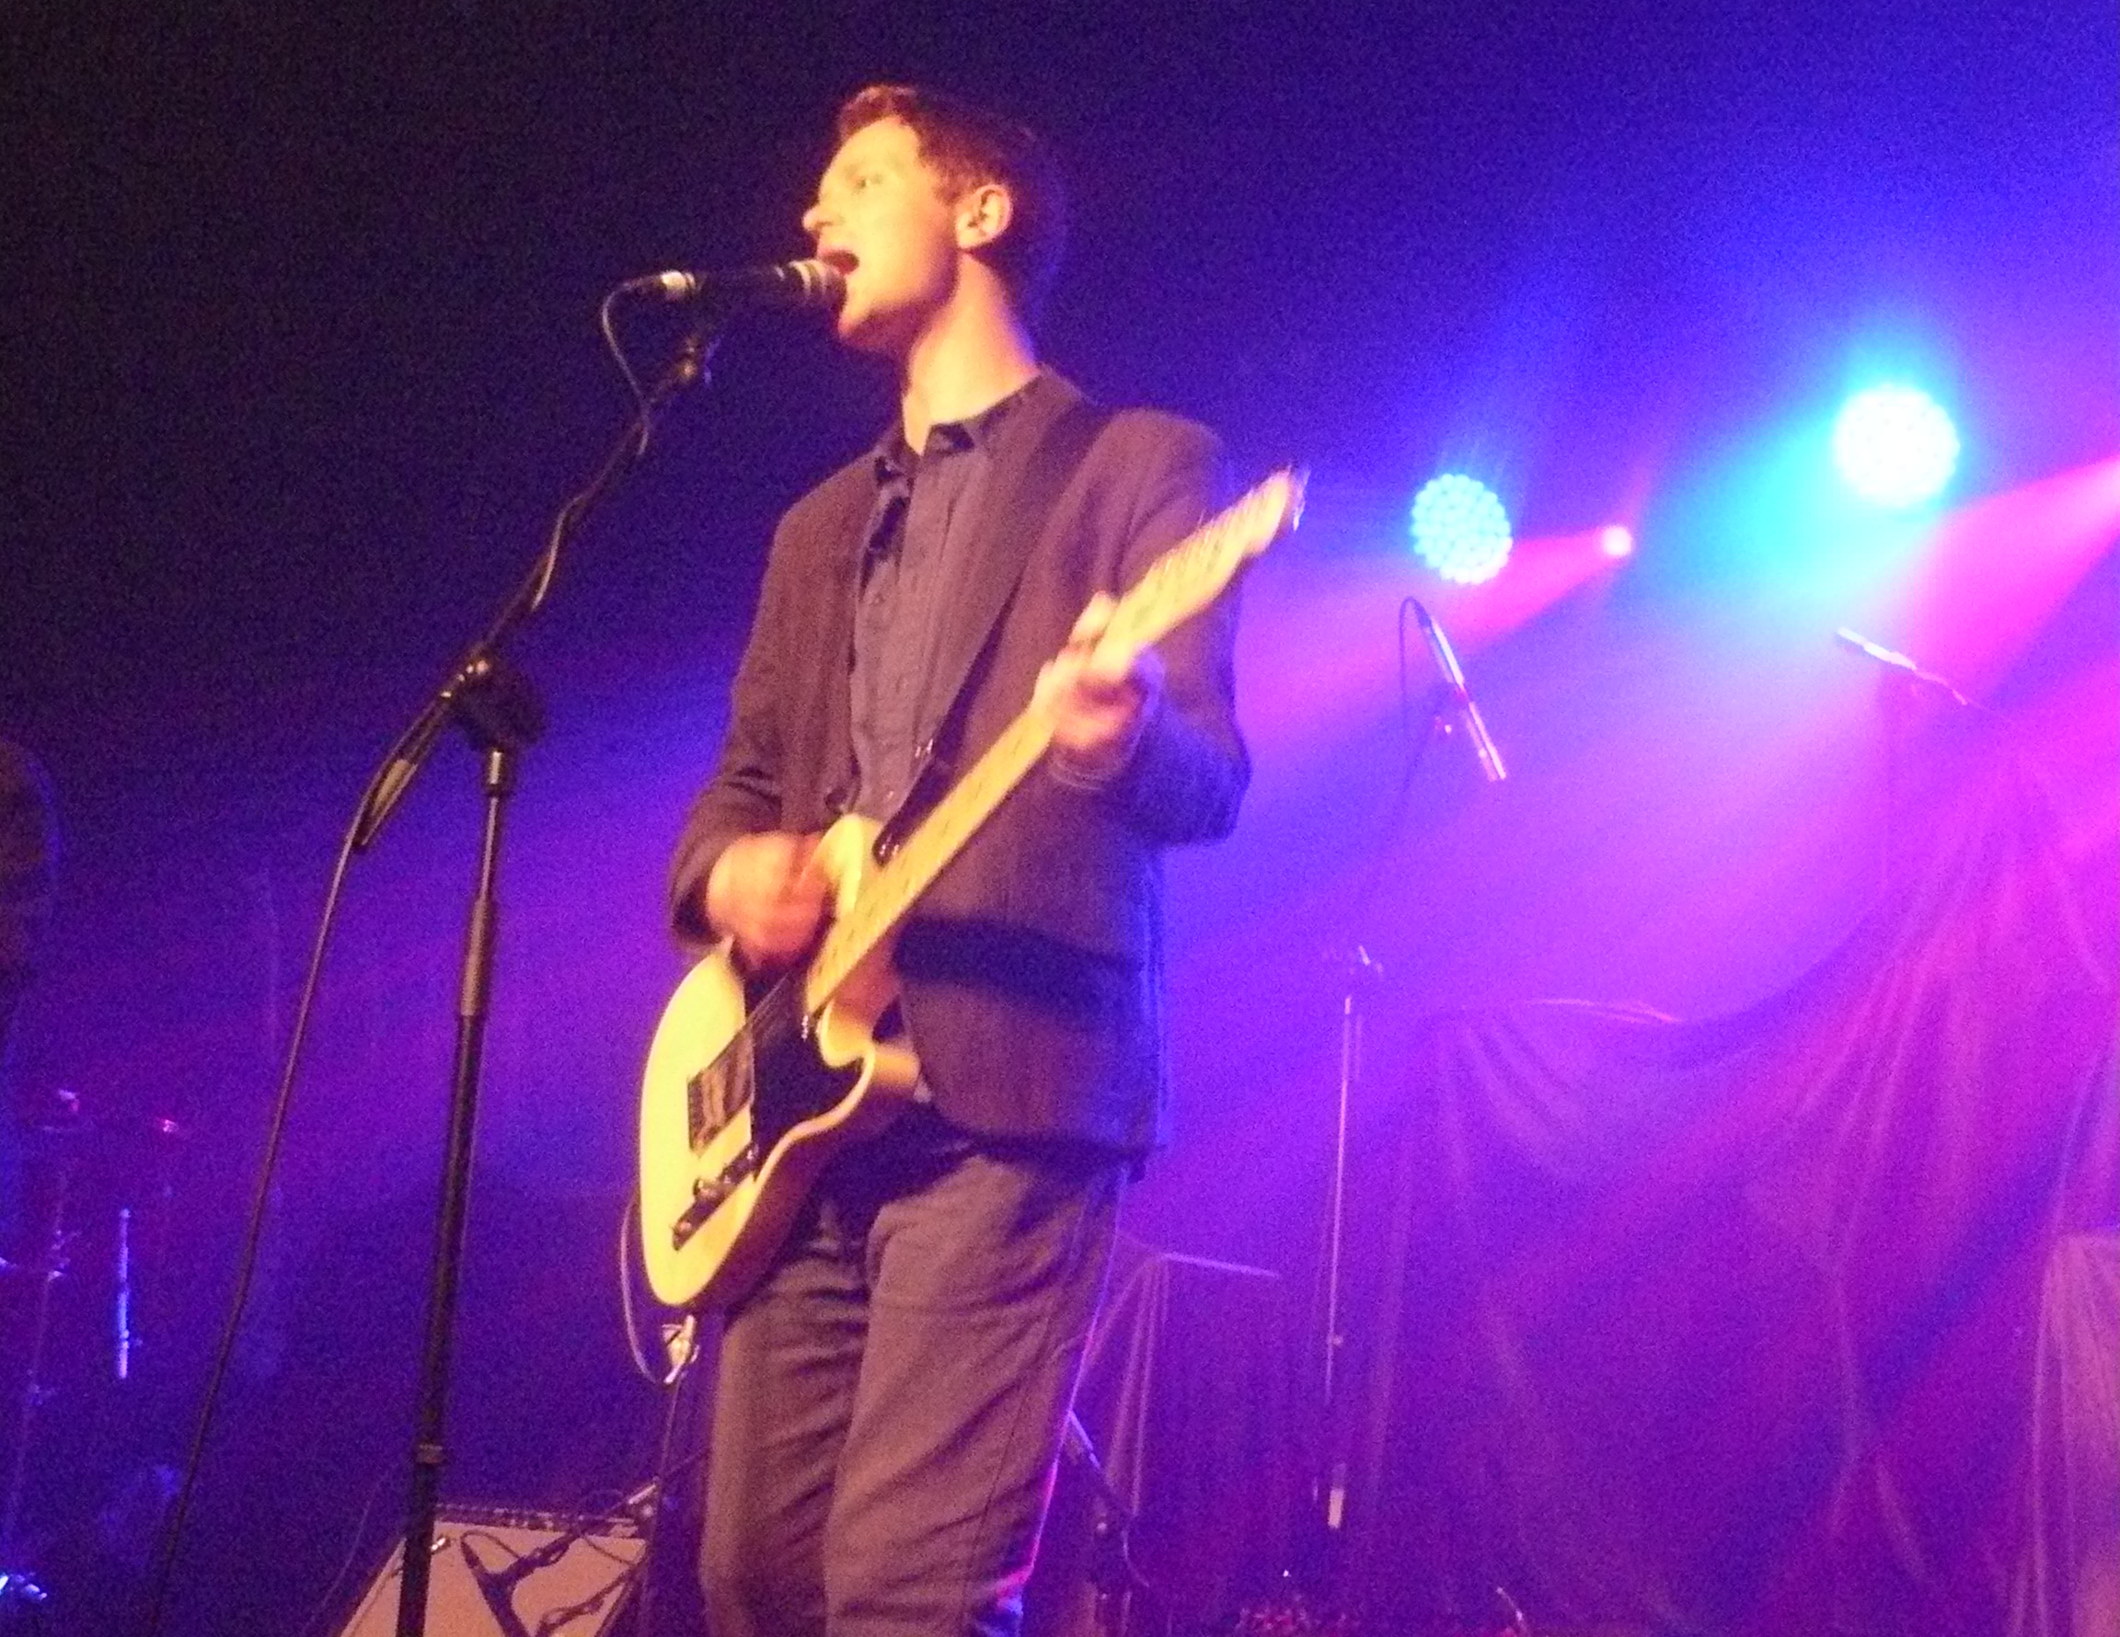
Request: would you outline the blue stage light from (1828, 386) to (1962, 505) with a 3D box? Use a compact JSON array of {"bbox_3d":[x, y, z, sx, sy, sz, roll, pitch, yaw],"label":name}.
[{"bbox_3d":[1.262,-0.580,4.735,0.200,0.200,0.200,-4,18,27],"label":"blue stage light"}]

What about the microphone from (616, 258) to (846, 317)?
[{"bbox_3d":[-0.295,-0.484,2.895,0.200,0.052,0.052,-4,-11,-19],"label":"microphone"}]

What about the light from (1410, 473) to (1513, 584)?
[{"bbox_3d":[0.733,-0.521,5.479,0.200,0.200,0.200,-7,13,35],"label":"light"}]

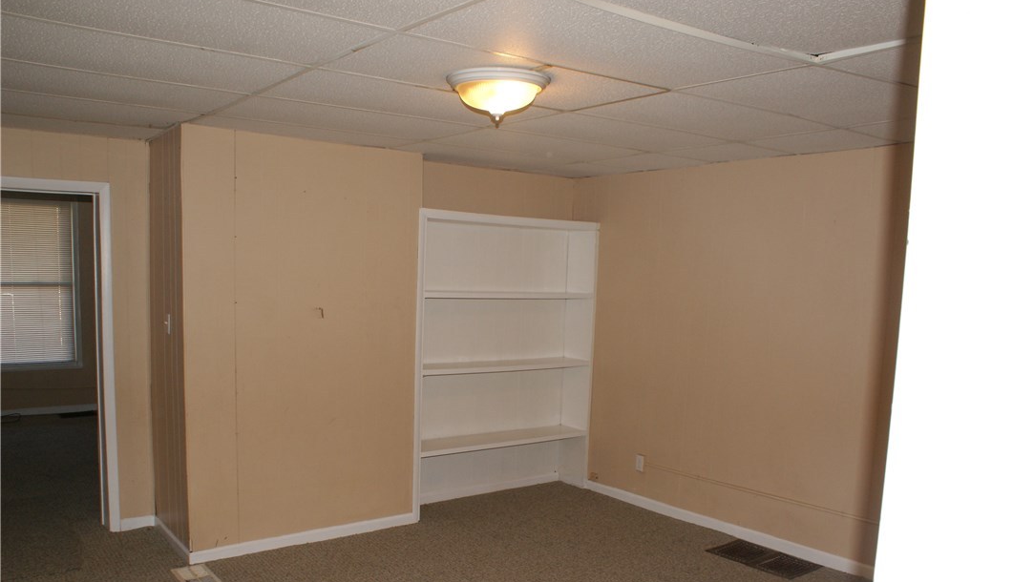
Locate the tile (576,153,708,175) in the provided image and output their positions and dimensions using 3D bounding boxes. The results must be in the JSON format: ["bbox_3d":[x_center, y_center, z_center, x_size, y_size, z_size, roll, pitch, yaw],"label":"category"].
[{"bbox_3d":[0.874,-0.869,5.157,0.620,0.020,0.610,-1,3,-38],"label":"tile"}]

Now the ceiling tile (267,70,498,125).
[{"bbox_3d":[-0.432,-0.818,3.355,1.210,0.020,0.605,-1,3,-38],"label":"ceiling tile"}]

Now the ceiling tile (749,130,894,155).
[{"bbox_3d":[1.611,-0.807,4.187,0.620,0.020,0.605,-1,3,-38],"label":"ceiling tile"}]

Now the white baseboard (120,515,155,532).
[{"bbox_3d":[-2.333,1.432,4.780,0.200,0.075,0.015,-1,3,-38],"label":"white baseboard"}]

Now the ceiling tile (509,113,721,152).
[{"bbox_3d":[0.521,-0.829,4.090,1.210,0.020,0.605,-1,3,-38],"label":"ceiling tile"}]

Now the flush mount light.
[{"bbox_3d":[-0.068,-0.680,2.756,0.375,0.185,0.375,1,3,0],"label":"flush mount light"}]

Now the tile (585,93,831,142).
[{"bbox_3d":[0.893,-0.797,3.608,1.210,0.020,0.605,-1,3,-38],"label":"tile"}]

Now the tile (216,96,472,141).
[{"bbox_3d":[-0.804,-0.849,3.837,1.210,0.020,0.605,-1,3,-38],"label":"tile"}]

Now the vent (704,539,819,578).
[{"bbox_3d":[1.449,1.564,4.553,0.320,0.015,0.535,-1,3,-38],"label":"vent"}]

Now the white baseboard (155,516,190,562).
[{"bbox_3d":[-2.030,1.450,4.548,0.015,0.070,0.750,-1,3,-38],"label":"white baseboard"}]

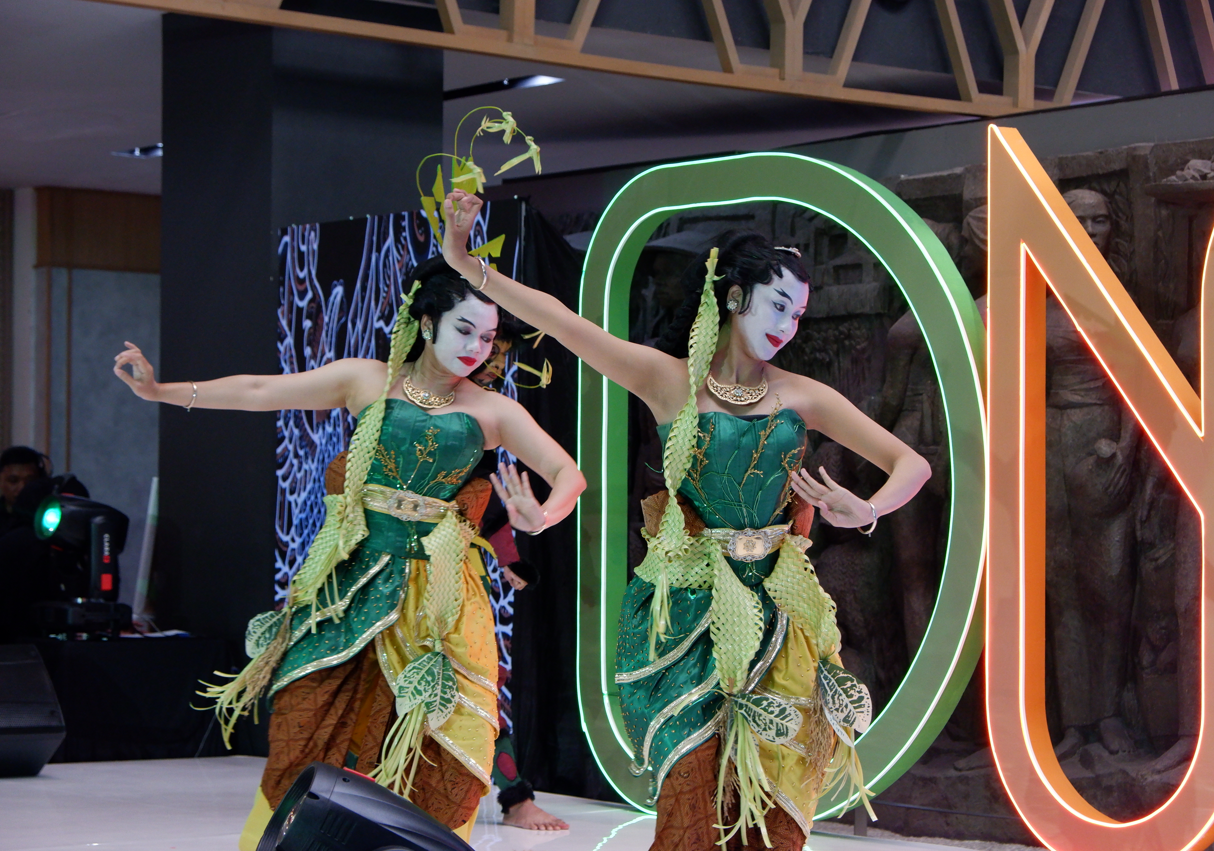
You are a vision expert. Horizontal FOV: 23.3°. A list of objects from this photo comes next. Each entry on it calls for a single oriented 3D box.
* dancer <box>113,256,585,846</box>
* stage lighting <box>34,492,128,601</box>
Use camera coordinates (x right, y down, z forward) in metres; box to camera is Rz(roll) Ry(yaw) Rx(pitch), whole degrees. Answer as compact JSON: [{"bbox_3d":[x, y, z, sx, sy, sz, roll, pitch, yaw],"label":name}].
[{"bbox_3d":[-0.604,0.328,6.900,1.100,1.460,0.550,0,-1,-3],"label":"dancer"},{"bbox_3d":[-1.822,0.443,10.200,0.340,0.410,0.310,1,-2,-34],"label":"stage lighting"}]

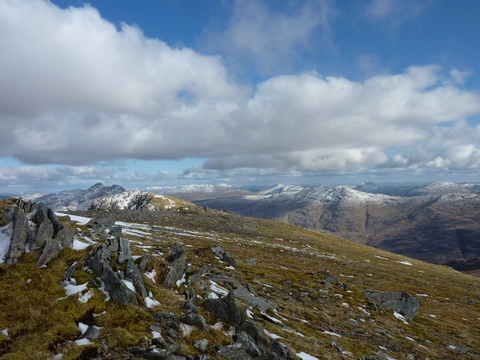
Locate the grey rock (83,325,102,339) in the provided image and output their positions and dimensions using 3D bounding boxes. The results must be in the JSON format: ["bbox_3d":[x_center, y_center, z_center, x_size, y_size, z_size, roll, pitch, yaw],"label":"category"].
[{"bbox_3d":[-1.632,1.682,3.850,0.210,0.130,0.170,0,-1,0],"label":"grey rock"}]

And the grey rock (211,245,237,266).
[{"bbox_3d":[-0.447,2.047,9.400,0.700,0.500,0.450,0,-1,0],"label":"grey rock"}]

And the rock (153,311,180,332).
[{"bbox_3d":[-0.943,1.816,4.450,0.360,0.250,0.300,0,-1,0],"label":"rock"}]

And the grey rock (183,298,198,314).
[{"bbox_3d":[-0.735,1.879,5.150,0.240,0.220,0.220,0,-1,0],"label":"grey rock"}]

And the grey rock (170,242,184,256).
[{"bbox_3d":[-1.334,1.483,7.400,0.300,0.280,0.280,0,-1,0],"label":"grey rock"}]

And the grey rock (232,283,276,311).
[{"bbox_3d":[0.276,2.218,6.600,0.840,0.380,0.750,0,-1,0],"label":"grey rock"}]

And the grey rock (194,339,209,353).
[{"bbox_3d":[-0.439,1.886,3.950,0.160,0.150,0.150,0,-1,0],"label":"grey rock"}]

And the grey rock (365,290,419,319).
[{"bbox_3d":[3.343,2.718,7.600,1.140,0.520,0.650,0,-1,0],"label":"grey rock"}]

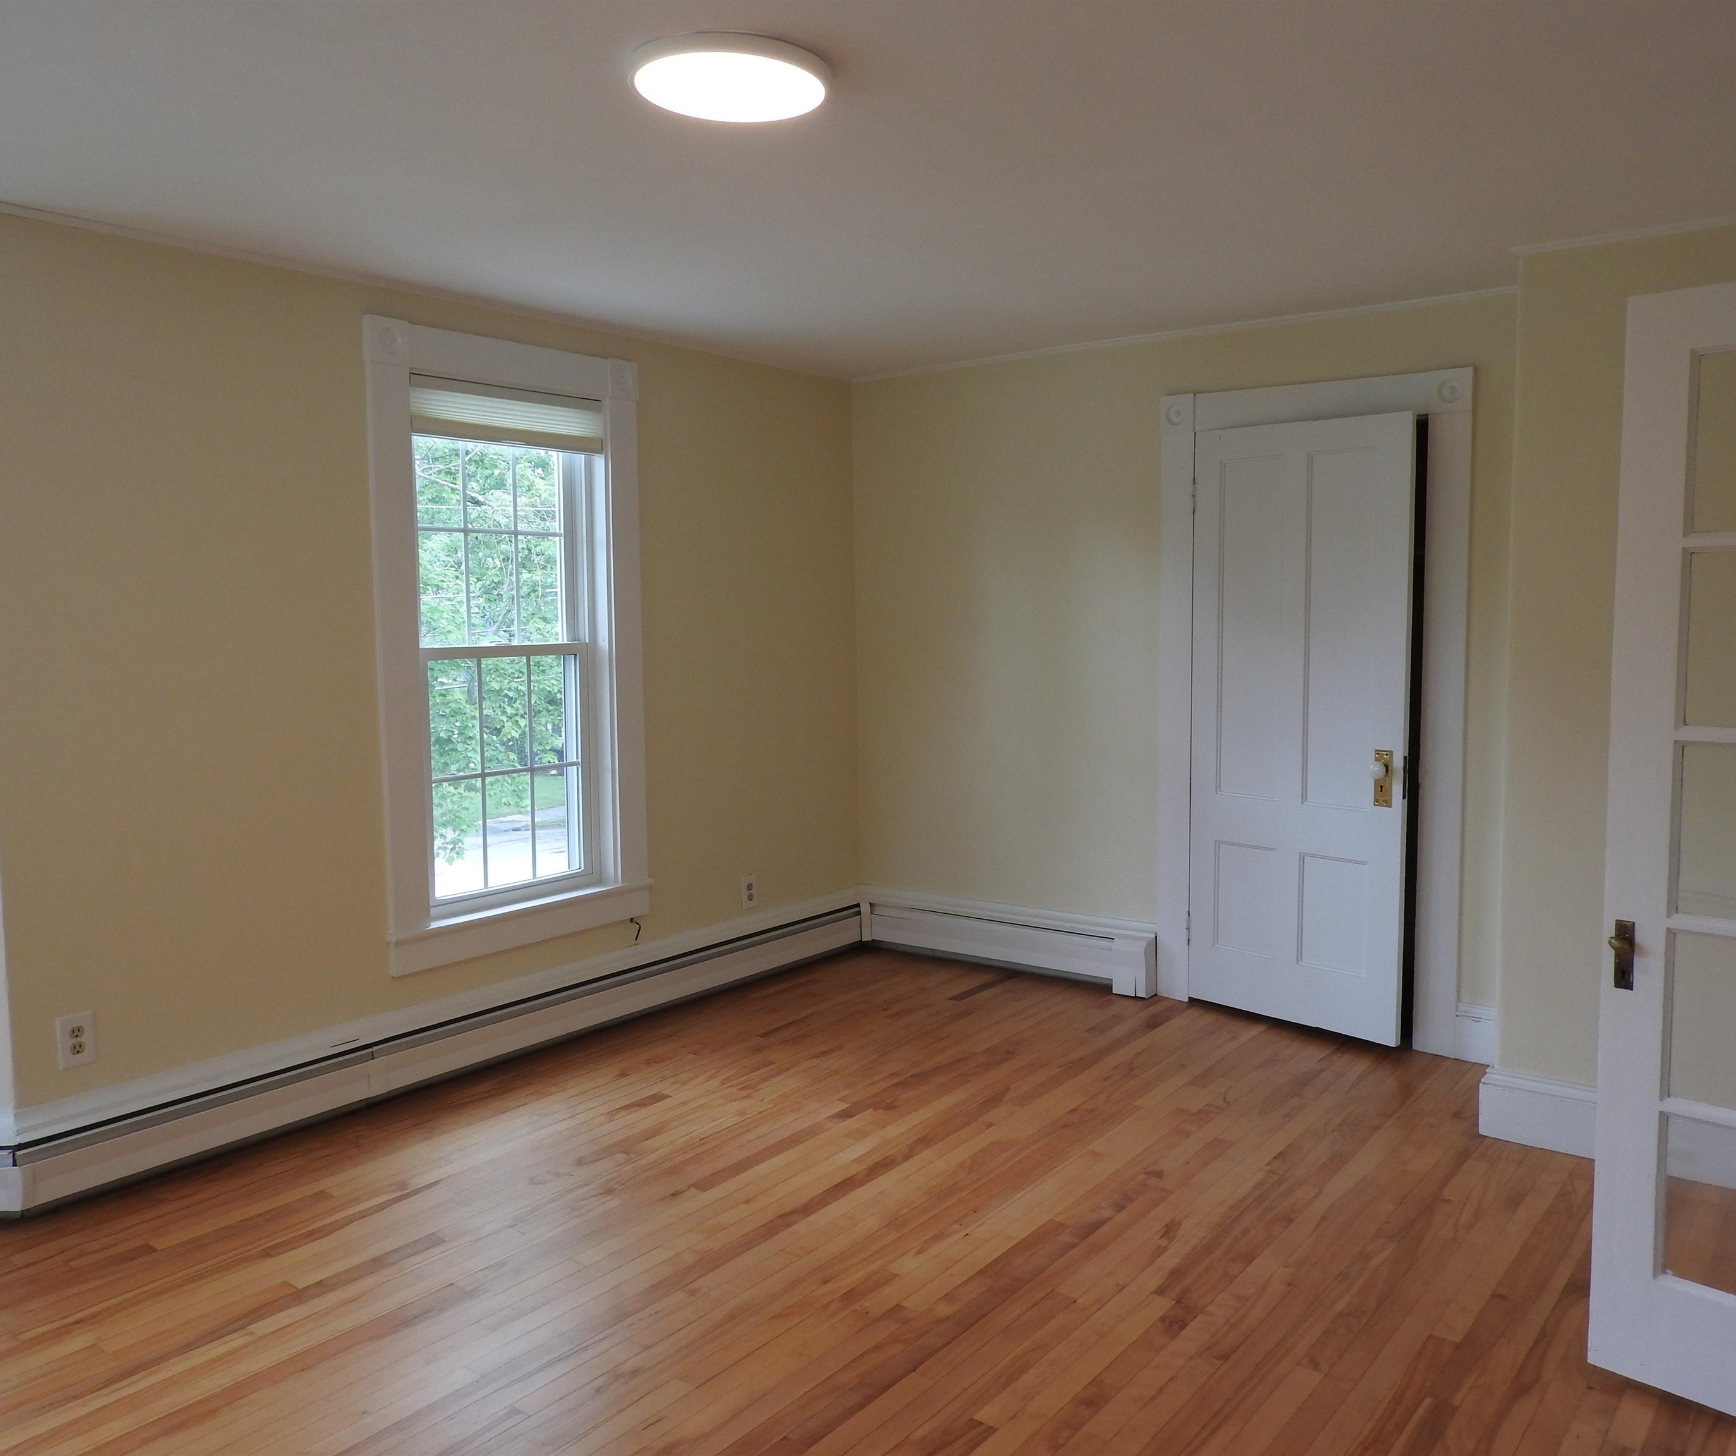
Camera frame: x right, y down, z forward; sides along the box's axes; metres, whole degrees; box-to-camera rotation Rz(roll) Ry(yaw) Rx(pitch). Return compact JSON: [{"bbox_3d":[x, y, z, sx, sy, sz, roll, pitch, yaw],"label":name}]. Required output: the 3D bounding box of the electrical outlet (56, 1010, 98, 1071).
[{"bbox_3d":[-1.857,0.731,3.162,0.010,0.124,0.079,3,6,38],"label":"electrical outlet"}]

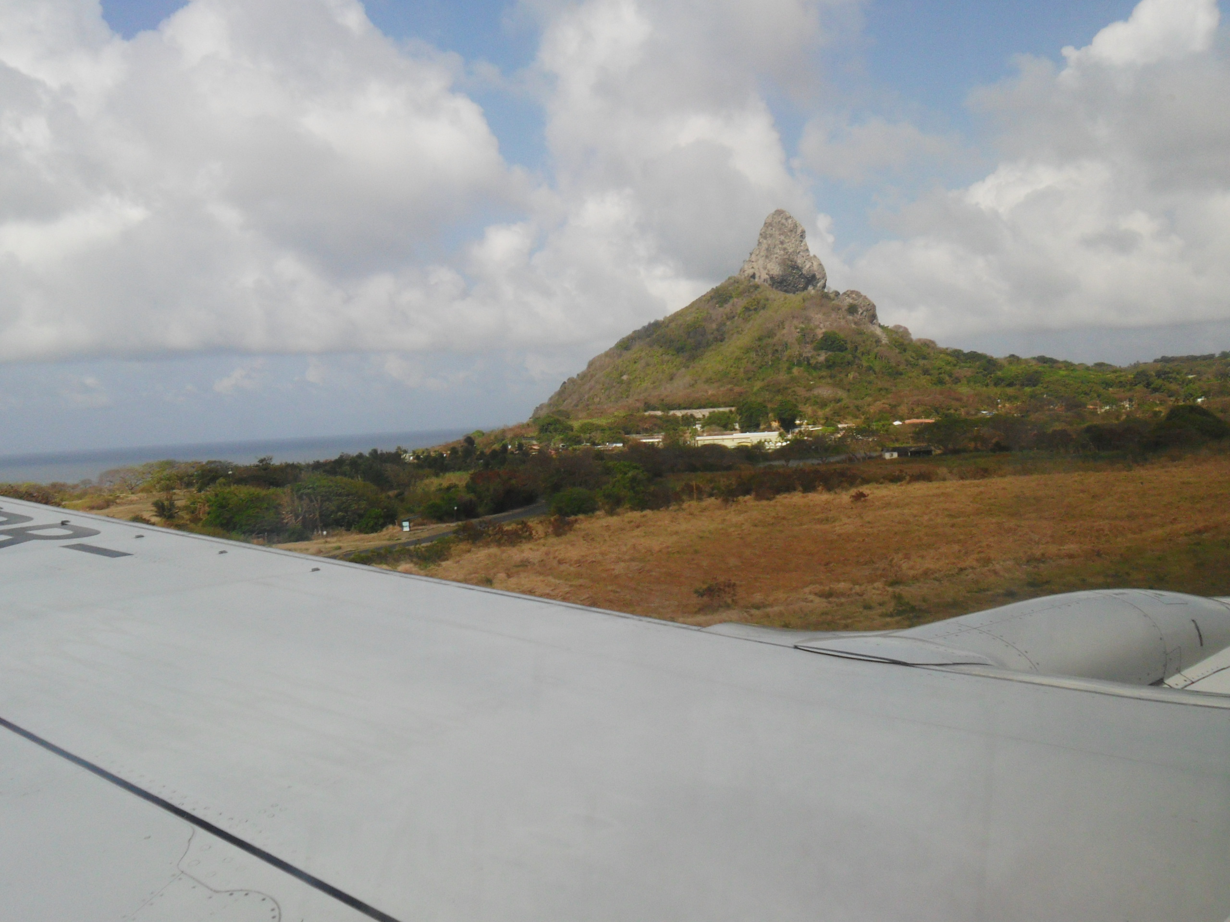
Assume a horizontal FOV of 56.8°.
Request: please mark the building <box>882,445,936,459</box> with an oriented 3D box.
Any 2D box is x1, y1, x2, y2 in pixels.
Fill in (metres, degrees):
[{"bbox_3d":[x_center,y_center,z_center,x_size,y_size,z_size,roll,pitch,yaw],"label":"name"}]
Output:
[{"bbox_3d":[85.198,-2.649,330.000,14.000,3.600,6.000,-3,2,-3],"label":"building"}]

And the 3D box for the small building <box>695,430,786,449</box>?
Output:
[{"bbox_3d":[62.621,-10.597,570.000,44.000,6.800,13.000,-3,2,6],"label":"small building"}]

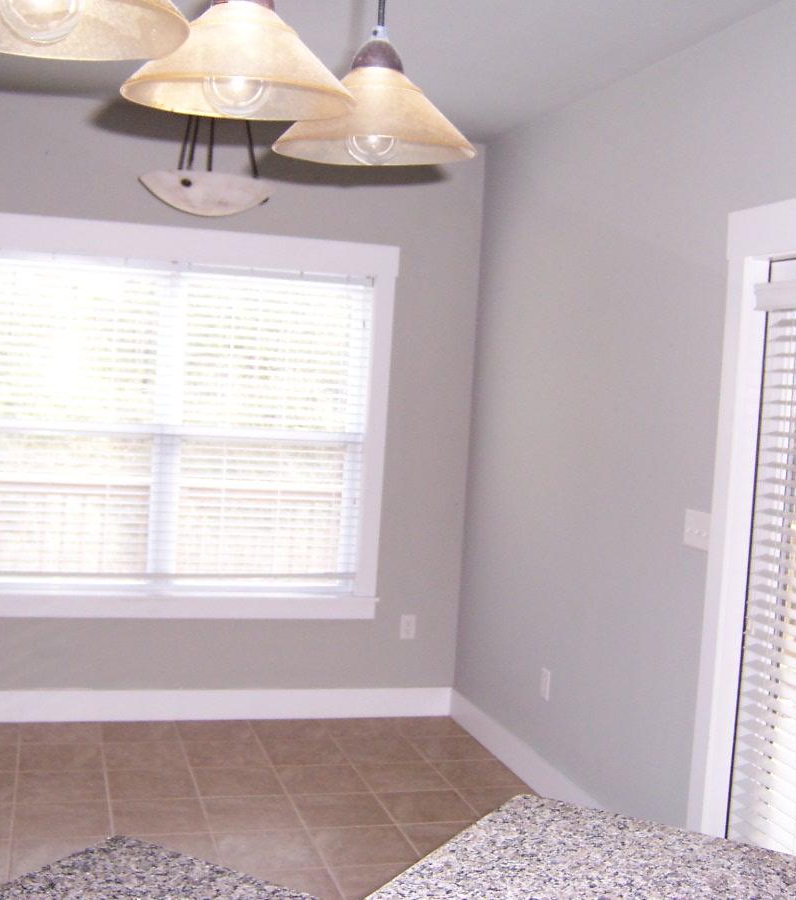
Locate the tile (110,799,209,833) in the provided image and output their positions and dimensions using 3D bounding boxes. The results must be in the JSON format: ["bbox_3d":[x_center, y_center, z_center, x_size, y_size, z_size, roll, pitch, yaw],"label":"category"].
[{"bbox_3d":[-0.852,1.317,4.099,0.330,0.010,0.330,3,3,-17],"label":"tile"}]

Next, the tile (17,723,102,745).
[{"bbox_3d":[-1.454,1.227,4.945,0.330,0.010,0.320,3,3,-17],"label":"tile"}]

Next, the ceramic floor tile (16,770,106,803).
[{"bbox_3d":[-1.265,1.272,4.311,0.330,0.010,0.330,3,3,-17],"label":"ceramic floor tile"}]

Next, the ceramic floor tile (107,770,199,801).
[{"bbox_3d":[-0.947,1.294,4.418,0.330,0.010,0.330,3,3,-17],"label":"ceramic floor tile"}]

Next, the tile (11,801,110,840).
[{"bbox_3d":[-1.170,1.295,3.991,0.330,0.010,0.330,3,3,-17],"label":"tile"}]

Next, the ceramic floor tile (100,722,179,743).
[{"bbox_3d":[-1.127,1.239,5.020,0.328,0.010,0.328,3,3,-17],"label":"ceramic floor tile"}]

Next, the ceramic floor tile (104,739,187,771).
[{"bbox_3d":[-1.042,1.267,4.727,0.330,0.010,0.330,3,3,-17],"label":"ceramic floor tile"}]

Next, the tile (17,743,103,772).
[{"bbox_3d":[-1.361,1.249,4.631,0.330,0.010,0.330,3,3,-17],"label":"tile"}]

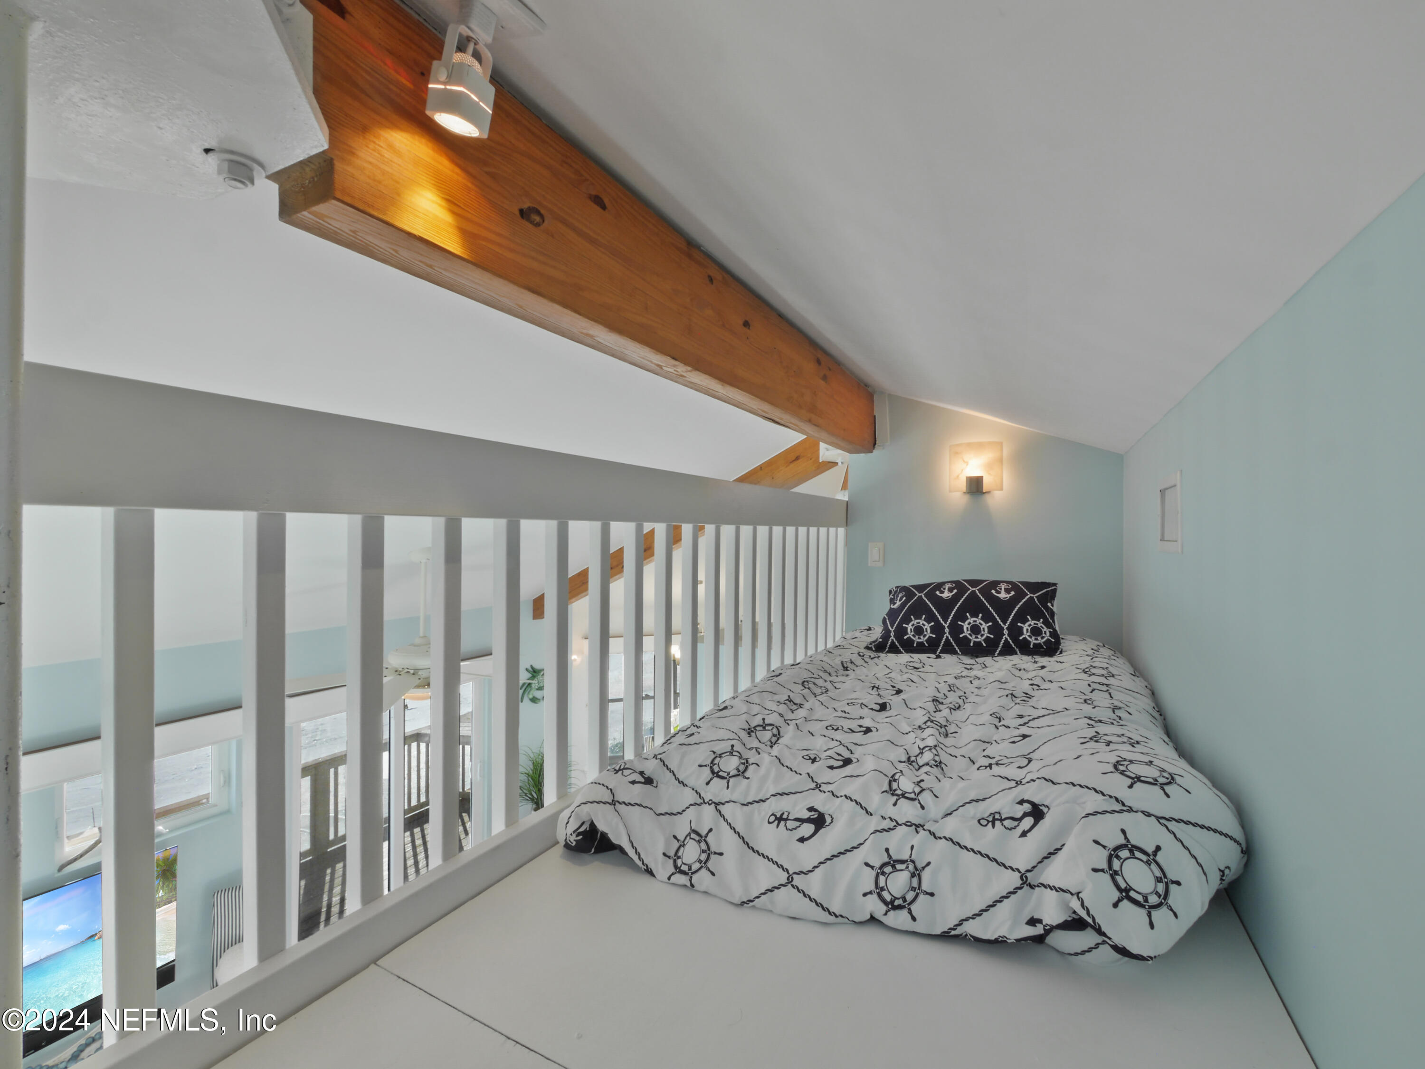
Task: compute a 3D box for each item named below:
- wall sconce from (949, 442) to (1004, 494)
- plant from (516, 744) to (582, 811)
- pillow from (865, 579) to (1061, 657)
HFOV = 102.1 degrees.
[{"bbox_3d":[1.161,-0.295,2.550,0.210,0.220,0.100,0,0,30],"label":"wall sconce"},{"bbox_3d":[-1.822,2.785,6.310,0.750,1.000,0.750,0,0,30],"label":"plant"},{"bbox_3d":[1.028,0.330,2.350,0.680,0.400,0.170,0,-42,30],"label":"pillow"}]

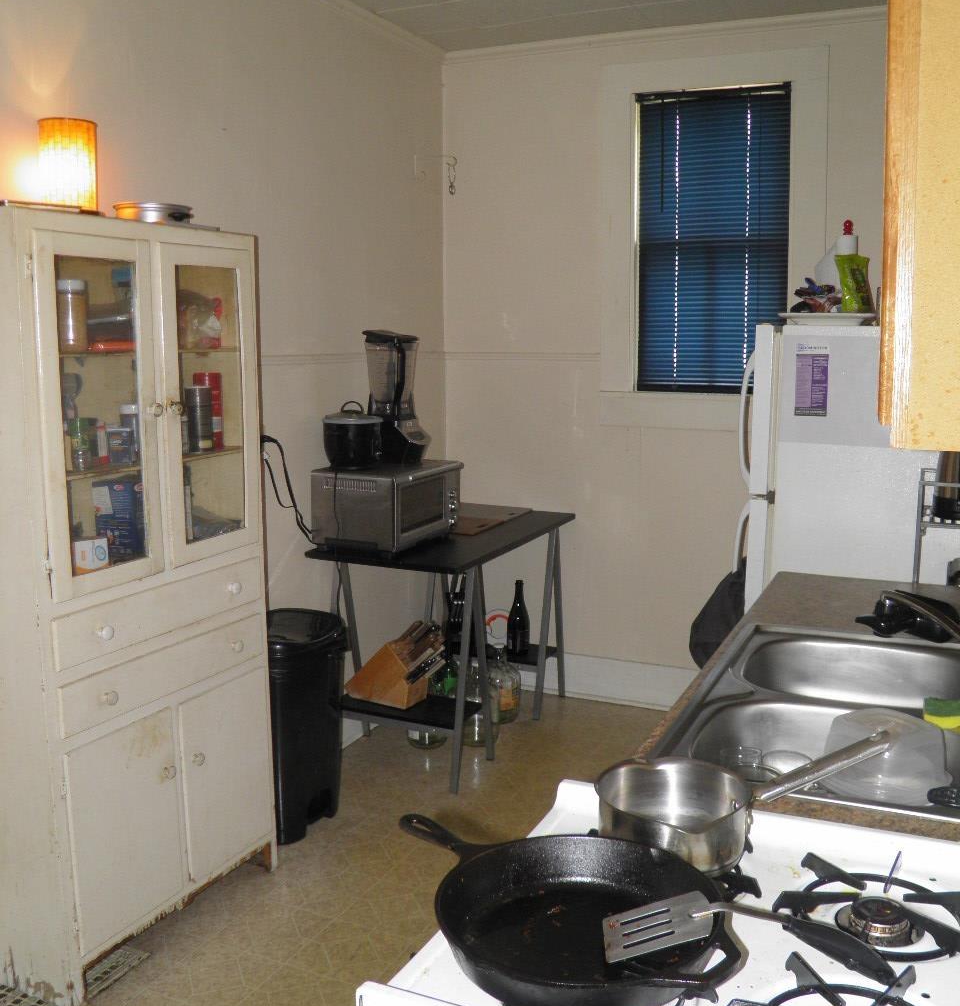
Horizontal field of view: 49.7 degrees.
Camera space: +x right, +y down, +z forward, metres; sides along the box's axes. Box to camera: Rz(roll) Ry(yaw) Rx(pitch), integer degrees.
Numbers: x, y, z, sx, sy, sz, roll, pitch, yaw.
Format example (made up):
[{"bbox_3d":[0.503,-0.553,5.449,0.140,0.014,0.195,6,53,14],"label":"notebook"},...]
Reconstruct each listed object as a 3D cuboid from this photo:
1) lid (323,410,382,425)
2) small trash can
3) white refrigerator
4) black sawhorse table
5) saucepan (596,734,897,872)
[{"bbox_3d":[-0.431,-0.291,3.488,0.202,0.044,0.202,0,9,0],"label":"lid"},{"bbox_3d":[-0.568,0.671,3.165,0.310,0.638,0.280,4,10,24],"label":"small trash can"},{"bbox_3d":[1.153,0.271,2.909,0.740,1.509,0.710,4,10,24],"label":"white refrigerator"},{"bbox_3d":[-0.103,0.488,3.858,0.562,0.781,1.073,4,10,24],"label":"black sawhorse table"},{"bbox_3d":[0.300,0.323,1.181,0.331,0.148,0.181,0,9,0],"label":"saucepan"}]

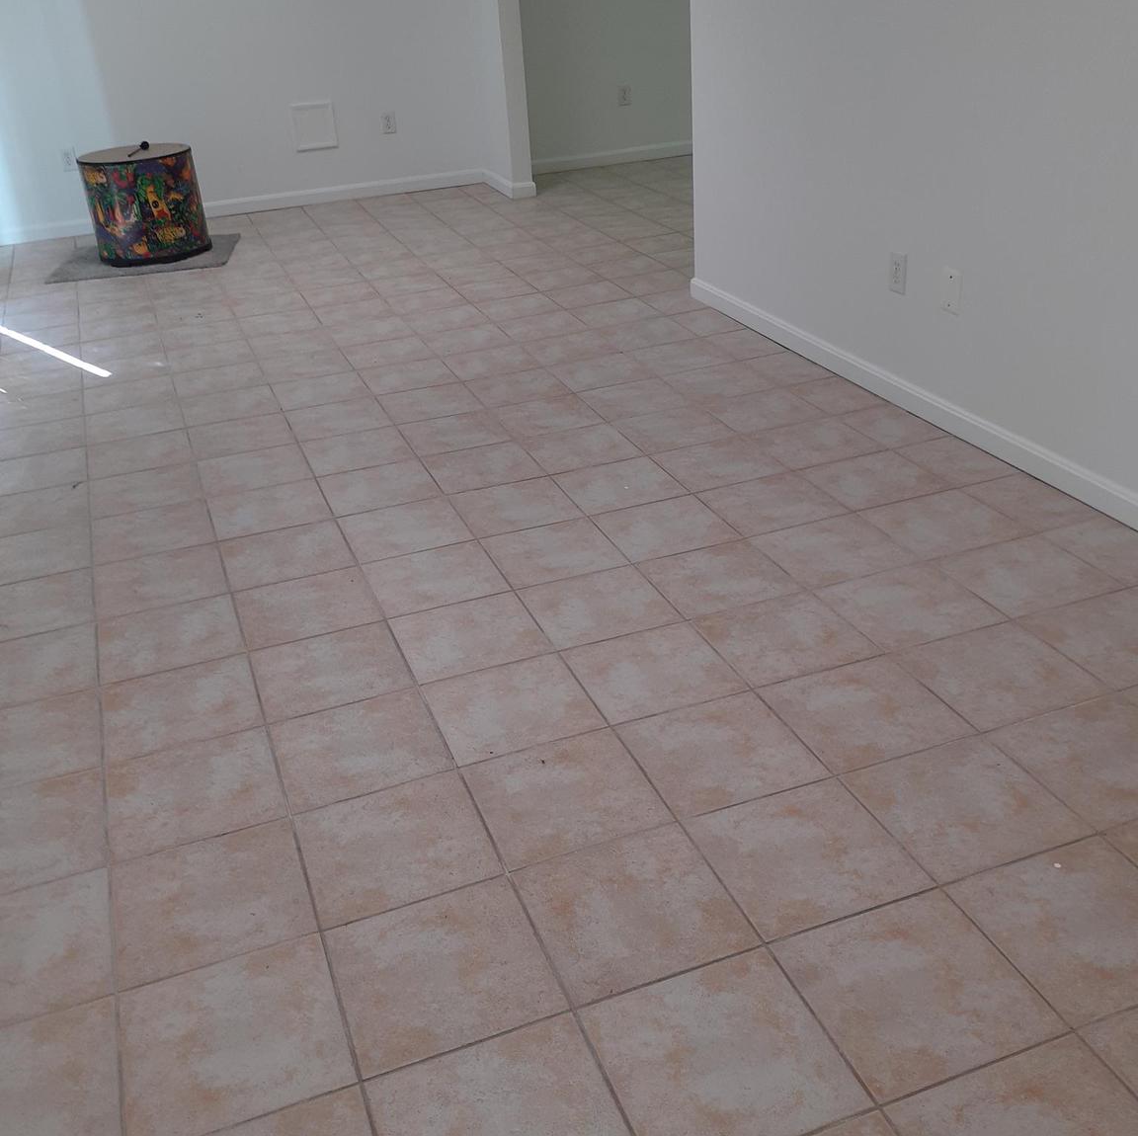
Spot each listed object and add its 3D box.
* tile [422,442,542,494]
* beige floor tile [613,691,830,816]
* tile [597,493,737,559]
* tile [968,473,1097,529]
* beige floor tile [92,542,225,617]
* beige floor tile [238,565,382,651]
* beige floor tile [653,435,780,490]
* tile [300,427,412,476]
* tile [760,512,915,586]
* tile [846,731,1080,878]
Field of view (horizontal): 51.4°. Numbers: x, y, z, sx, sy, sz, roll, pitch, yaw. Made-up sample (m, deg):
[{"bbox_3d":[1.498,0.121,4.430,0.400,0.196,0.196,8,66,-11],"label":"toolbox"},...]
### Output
[{"bbox_3d":[-0.248,-0.290,3.433,0.302,0.010,0.297,-13,29,-17],"label":"tile"},{"bbox_3d":[0.281,0.350,2.234,0.308,0.010,0.305,-13,29,-17],"label":"beige floor tile"},{"bbox_3d":[0.250,-0.101,3.024,0.302,0.010,0.297,-13,29,-17],"label":"tile"},{"bbox_3d":[1.187,-0.165,3.036,0.205,0.010,0.303,-13,29,-16],"label":"tile"},{"bbox_3d":[-1.018,0.032,2.943,0.305,0.010,0.294,-13,30,-17],"label":"beige floor tile"},{"bbox_3d":[-0.616,0.092,2.778,0.305,0.012,0.302,-13,30,-17],"label":"beige floor tile"},{"bbox_3d":[0.429,-0.297,3.379,0.303,0.010,0.303,-13,29,-16],"label":"beige floor tile"},{"bbox_3d":[-0.661,-0.364,3.683,0.308,0.010,0.305,-13,29,-17],"label":"tile"},{"bbox_3d":[0.647,-0.042,2.898,0.305,0.010,0.294,-13,30,-17],"label":"tile"},{"bbox_3d":[0.668,0.404,2.026,0.303,0.010,0.303,-13,29,-16],"label":"tile"}]

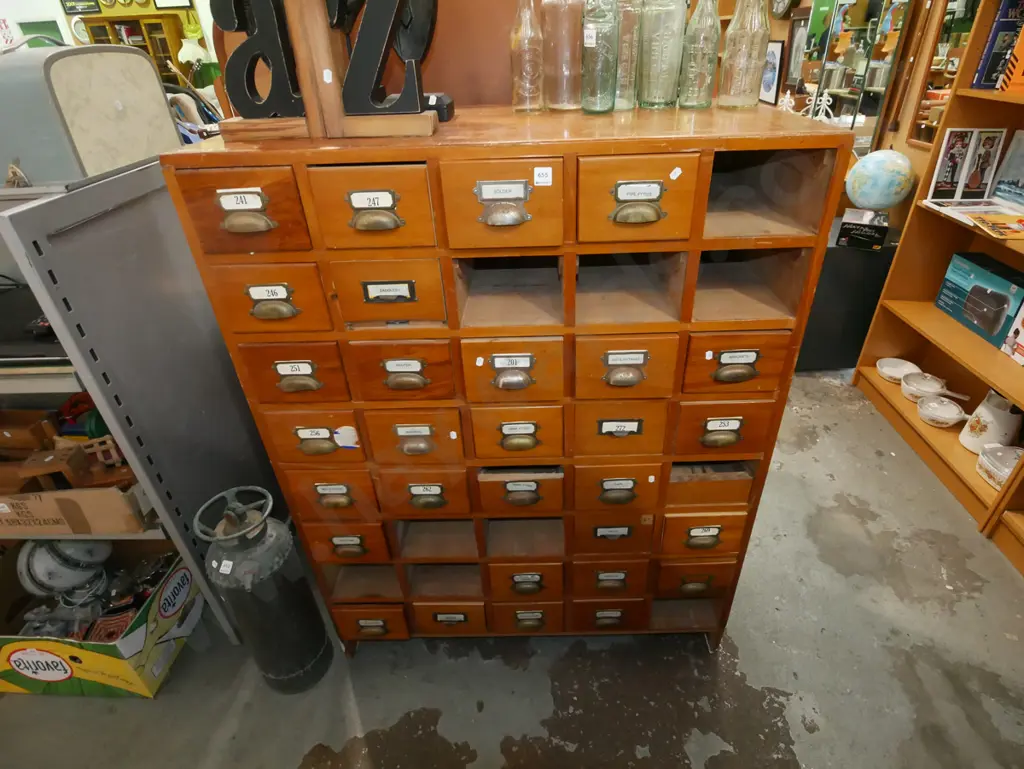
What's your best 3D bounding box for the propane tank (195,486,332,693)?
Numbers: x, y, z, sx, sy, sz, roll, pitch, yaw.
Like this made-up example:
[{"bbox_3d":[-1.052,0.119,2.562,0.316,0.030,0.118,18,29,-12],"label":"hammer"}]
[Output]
[{"bbox_3d":[-0.578,0.502,1.272,0.180,0.559,0.180,-3,32,2],"label":"propane tank"}]

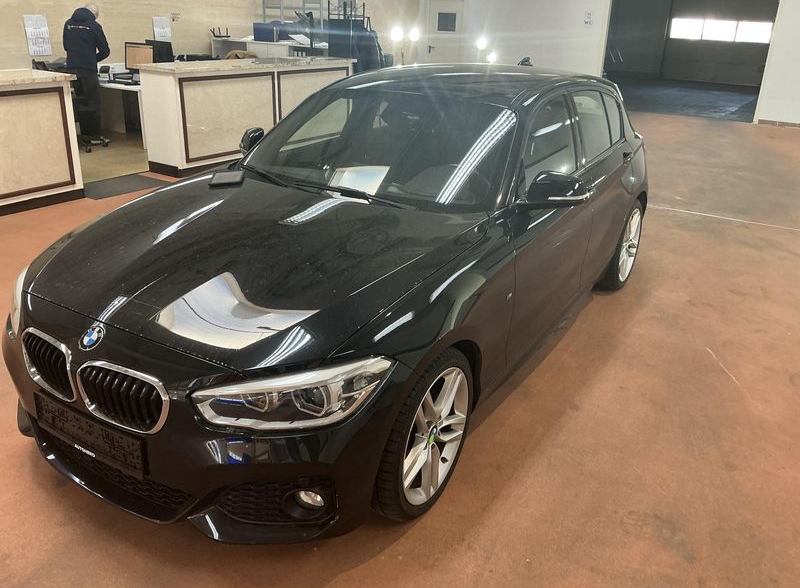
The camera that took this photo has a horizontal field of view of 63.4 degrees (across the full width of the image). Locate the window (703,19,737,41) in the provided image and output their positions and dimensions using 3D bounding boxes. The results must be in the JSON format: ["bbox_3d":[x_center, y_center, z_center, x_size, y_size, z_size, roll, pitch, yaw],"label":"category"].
[{"bbox_3d":[10.865,-8.944,21.974,1.027,0.636,0.080,15,26,27],"label":"window"}]

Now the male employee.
[{"bbox_3d":[-4.176,-2.957,8.702,0.600,1.740,0.480,5,23,6],"label":"male employee"}]

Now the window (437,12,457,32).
[{"bbox_3d":[1.119,-6.501,15.477,0.534,0.437,0.050,15,26,29],"label":"window"}]

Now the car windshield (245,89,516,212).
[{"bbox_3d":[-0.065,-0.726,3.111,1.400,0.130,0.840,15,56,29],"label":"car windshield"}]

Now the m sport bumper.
[{"bbox_3d":[-0.871,0.326,2.251,1.750,0.580,0.500,15,26,29],"label":"m sport bumper"}]

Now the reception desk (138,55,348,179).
[{"bbox_3d":[-1.807,-2.366,8.326,0.780,1.120,3.250,15,26,29],"label":"reception desk"}]

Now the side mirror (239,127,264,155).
[{"bbox_3d":[-0.779,-0.829,3.564,0.280,0.170,0.180,15,26,29],"label":"side mirror"}]

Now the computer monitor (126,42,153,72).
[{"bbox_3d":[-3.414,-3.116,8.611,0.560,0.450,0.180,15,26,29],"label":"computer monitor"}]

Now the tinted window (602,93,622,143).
[{"bbox_3d":[1.339,-1.109,4.083,0.050,0.330,0.270,-7,14,21],"label":"tinted window"}]

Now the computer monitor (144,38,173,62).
[{"bbox_3d":[-3.259,-3.188,8.804,0.540,0.460,0.160,15,26,29],"label":"computer monitor"}]

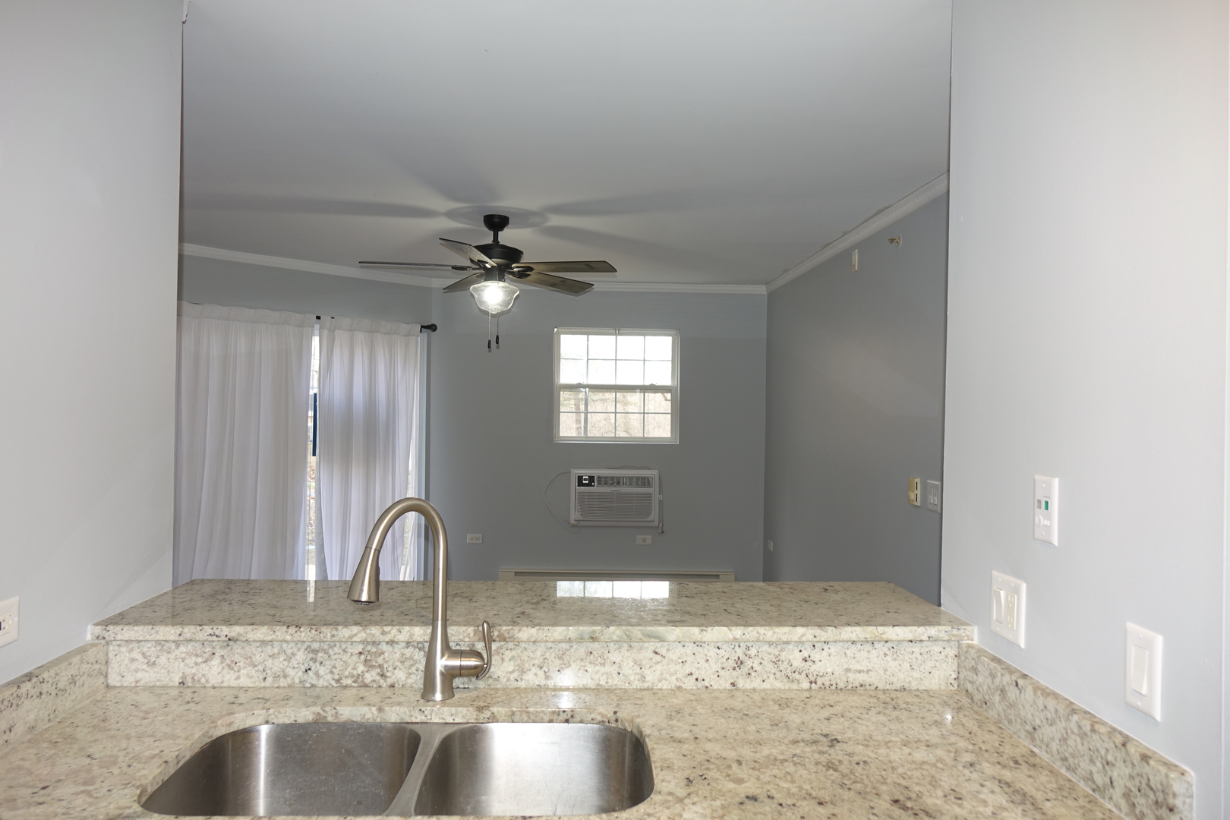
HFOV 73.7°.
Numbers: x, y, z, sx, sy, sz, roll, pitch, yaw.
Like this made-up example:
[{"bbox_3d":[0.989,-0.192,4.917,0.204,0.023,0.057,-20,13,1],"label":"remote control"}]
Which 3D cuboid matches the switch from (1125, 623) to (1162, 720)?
[{"bbox_3d":[0.732,0.361,1.136,0.012,0.115,0.071,1,1,-2],"label":"switch"}]

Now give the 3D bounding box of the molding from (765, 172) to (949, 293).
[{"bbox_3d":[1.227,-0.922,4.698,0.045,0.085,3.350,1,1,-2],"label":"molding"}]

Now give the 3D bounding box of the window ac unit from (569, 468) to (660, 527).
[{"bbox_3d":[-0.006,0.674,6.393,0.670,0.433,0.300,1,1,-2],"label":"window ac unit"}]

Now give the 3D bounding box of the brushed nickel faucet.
[{"bbox_3d":[-0.346,0.353,1.484,0.127,0.385,0.285,1,1,30],"label":"brushed nickel faucet"}]

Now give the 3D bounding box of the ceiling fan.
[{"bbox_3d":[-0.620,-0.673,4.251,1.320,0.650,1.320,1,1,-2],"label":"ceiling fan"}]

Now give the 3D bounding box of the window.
[{"bbox_3d":[0.011,-0.181,6.355,0.965,0.880,0.100,1,1,-2],"label":"window"}]

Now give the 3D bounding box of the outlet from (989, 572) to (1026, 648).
[{"bbox_3d":[0.717,0.362,1.496,0.011,0.114,0.116,1,1,-2],"label":"outlet"}]

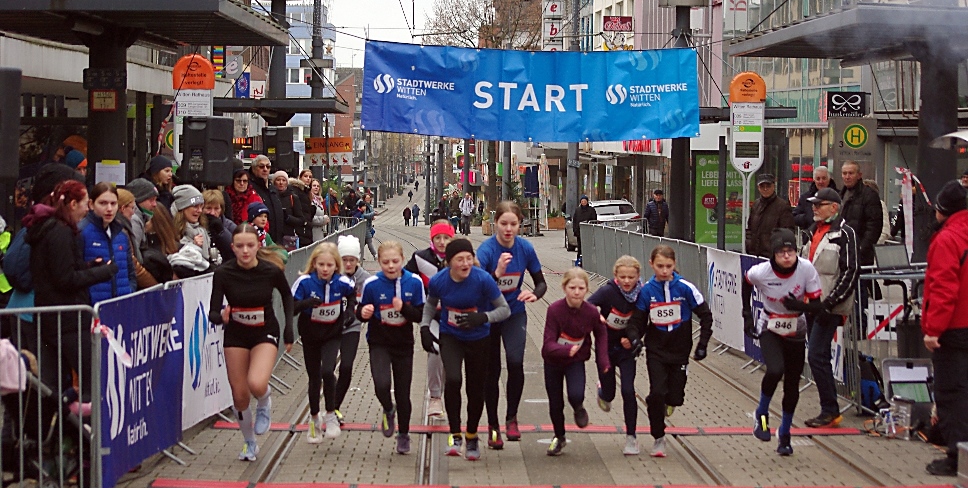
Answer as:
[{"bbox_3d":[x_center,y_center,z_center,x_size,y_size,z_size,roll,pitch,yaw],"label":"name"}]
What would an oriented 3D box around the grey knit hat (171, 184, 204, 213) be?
[{"bbox_3d":[-2.230,-0.342,16.600,0.215,0.210,0.245,-4,-2,-40],"label":"grey knit hat"}]

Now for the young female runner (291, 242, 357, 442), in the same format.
[{"bbox_3d":[-1.102,0.678,15.200,0.450,1.380,0.520,0,1,-1],"label":"young female runner"}]

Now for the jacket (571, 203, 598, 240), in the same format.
[{"bbox_3d":[2.290,-0.535,50.300,0.600,0.820,0.360,1,1,0],"label":"jacket"}]

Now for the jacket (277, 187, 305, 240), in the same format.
[{"bbox_3d":[-2.305,-0.292,26.300,0.480,0.740,0.330,-1,2,-30],"label":"jacket"}]

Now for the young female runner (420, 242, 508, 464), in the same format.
[{"bbox_3d":[-0.119,0.660,14.200,0.580,1.430,0.520,1,1,-3],"label":"young female runner"}]

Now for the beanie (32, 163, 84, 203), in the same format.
[{"bbox_3d":[-2.538,-0.362,13.200,0.290,0.250,0.260,1,2,18],"label":"beanie"}]

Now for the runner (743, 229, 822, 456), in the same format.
[{"bbox_3d":[1.974,0.651,14.600,0.540,1.490,0.640,0,1,2],"label":"runner"}]

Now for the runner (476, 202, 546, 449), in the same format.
[{"bbox_3d":[0.187,0.554,15.000,0.490,1.660,0.560,0,1,0],"label":"runner"}]

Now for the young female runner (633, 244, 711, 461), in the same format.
[{"bbox_3d":[1.253,0.718,14.600,0.520,1.390,0.650,0,1,5],"label":"young female runner"}]

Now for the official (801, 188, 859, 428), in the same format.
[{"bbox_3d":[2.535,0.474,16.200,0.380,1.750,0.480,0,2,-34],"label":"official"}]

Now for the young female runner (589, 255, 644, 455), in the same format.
[{"bbox_3d":[0.893,0.715,14.650,0.420,1.310,0.600,1,1,0],"label":"young female runner"}]

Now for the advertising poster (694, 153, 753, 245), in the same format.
[{"bbox_3d":[4.679,-0.867,43.000,1.180,1.780,0.060,1,1,2],"label":"advertising poster"}]

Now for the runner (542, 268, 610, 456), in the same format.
[{"bbox_3d":[0.612,0.784,14.600,0.470,1.250,0.580,0,1,0],"label":"runner"}]

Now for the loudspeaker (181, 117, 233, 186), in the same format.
[{"bbox_3d":[-2.722,-0.921,21.800,0.410,0.665,0.380,1,2,22],"label":"loudspeaker"}]

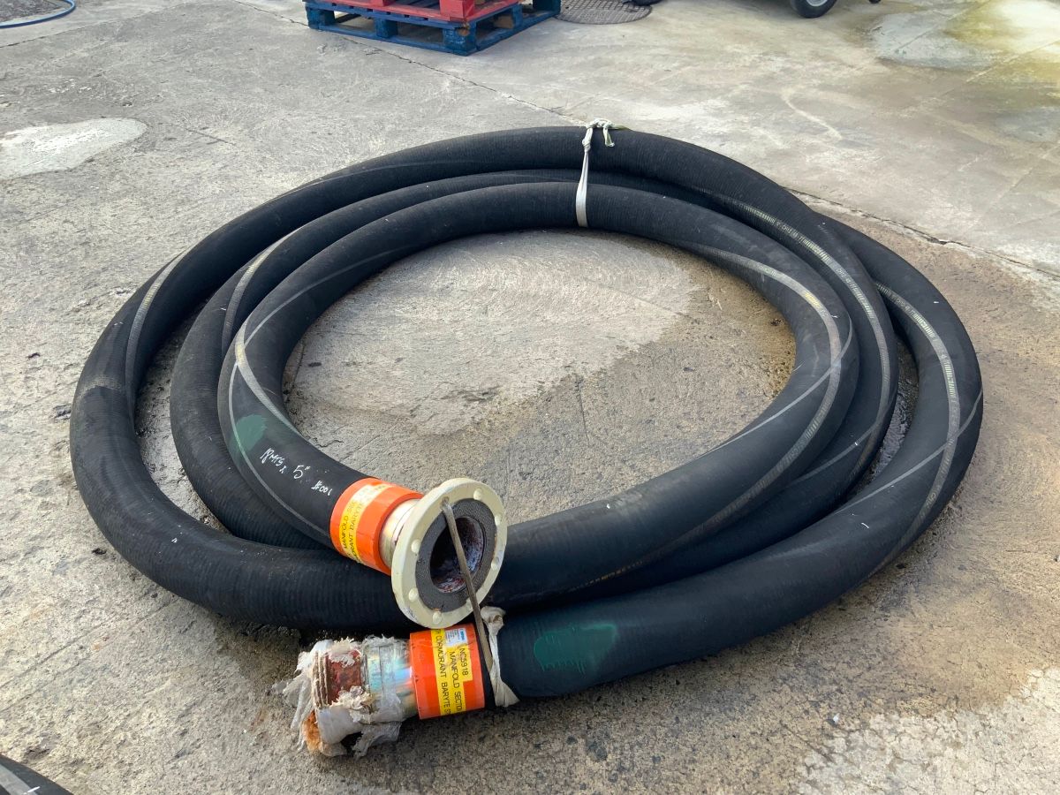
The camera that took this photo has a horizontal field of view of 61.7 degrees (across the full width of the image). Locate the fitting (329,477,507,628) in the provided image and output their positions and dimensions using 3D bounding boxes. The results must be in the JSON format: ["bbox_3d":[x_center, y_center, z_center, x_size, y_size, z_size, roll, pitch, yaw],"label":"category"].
[{"bbox_3d":[-0.216,0.245,1.578,0.247,0.254,0.254,13,38,38],"label":"fitting"}]

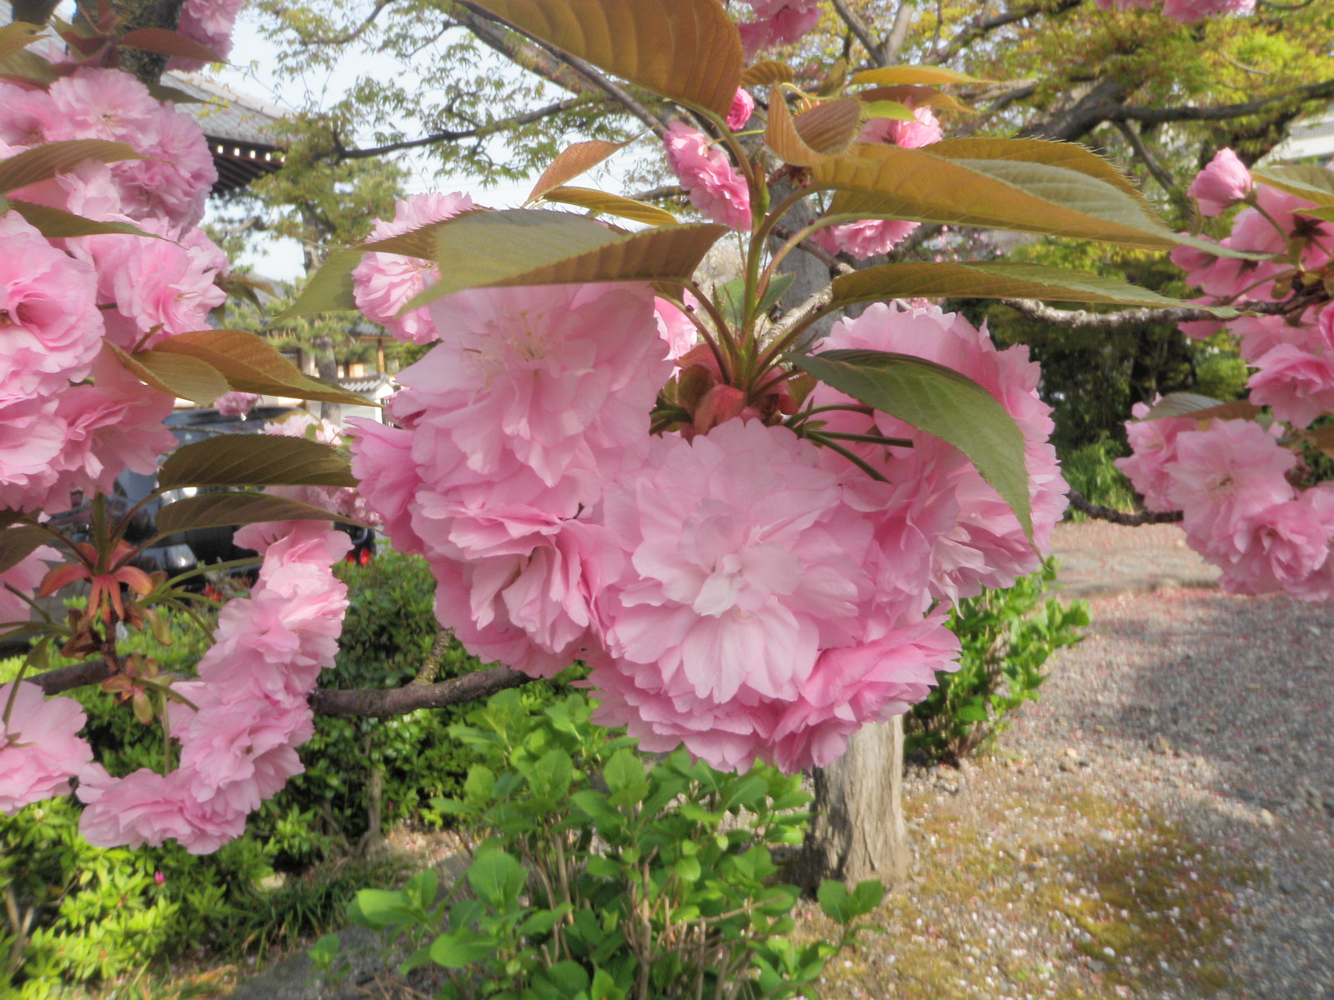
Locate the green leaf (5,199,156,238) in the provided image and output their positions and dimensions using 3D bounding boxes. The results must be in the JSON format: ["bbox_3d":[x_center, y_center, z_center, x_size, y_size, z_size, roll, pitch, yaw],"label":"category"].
[{"bbox_3d":[-0.196,-0.094,0.360,0.047,0.010,0.025,12,4,0],"label":"green leaf"}]

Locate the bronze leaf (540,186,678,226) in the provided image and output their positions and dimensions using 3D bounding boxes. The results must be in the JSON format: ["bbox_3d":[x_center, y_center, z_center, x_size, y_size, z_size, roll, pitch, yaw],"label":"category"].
[{"bbox_3d":[-0.021,-0.109,0.400,0.052,0.011,0.025,12,4,0],"label":"bronze leaf"}]

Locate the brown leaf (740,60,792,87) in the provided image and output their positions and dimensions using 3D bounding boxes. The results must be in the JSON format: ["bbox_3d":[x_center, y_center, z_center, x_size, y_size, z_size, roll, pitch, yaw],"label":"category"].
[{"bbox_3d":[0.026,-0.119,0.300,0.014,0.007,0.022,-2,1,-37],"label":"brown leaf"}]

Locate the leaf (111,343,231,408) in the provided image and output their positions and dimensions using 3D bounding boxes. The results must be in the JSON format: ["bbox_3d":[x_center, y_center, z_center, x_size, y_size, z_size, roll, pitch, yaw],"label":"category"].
[{"bbox_3d":[-0.168,-0.042,0.365,0.038,0.015,0.030,18,4,0],"label":"leaf"}]

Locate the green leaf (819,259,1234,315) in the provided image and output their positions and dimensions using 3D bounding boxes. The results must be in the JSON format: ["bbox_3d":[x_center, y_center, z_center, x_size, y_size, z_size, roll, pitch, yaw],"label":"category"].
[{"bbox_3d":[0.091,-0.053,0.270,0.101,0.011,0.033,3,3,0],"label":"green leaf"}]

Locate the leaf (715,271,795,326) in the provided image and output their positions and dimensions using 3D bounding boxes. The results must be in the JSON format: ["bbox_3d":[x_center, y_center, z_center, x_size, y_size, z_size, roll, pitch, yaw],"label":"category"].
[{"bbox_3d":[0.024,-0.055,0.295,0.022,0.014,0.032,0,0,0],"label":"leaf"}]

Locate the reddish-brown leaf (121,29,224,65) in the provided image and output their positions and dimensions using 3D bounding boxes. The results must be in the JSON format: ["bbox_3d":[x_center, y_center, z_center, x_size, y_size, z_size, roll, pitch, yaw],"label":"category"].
[{"bbox_3d":[-0.230,-0.211,0.500,0.046,0.012,0.023,12,4,0],"label":"reddish-brown leaf"}]

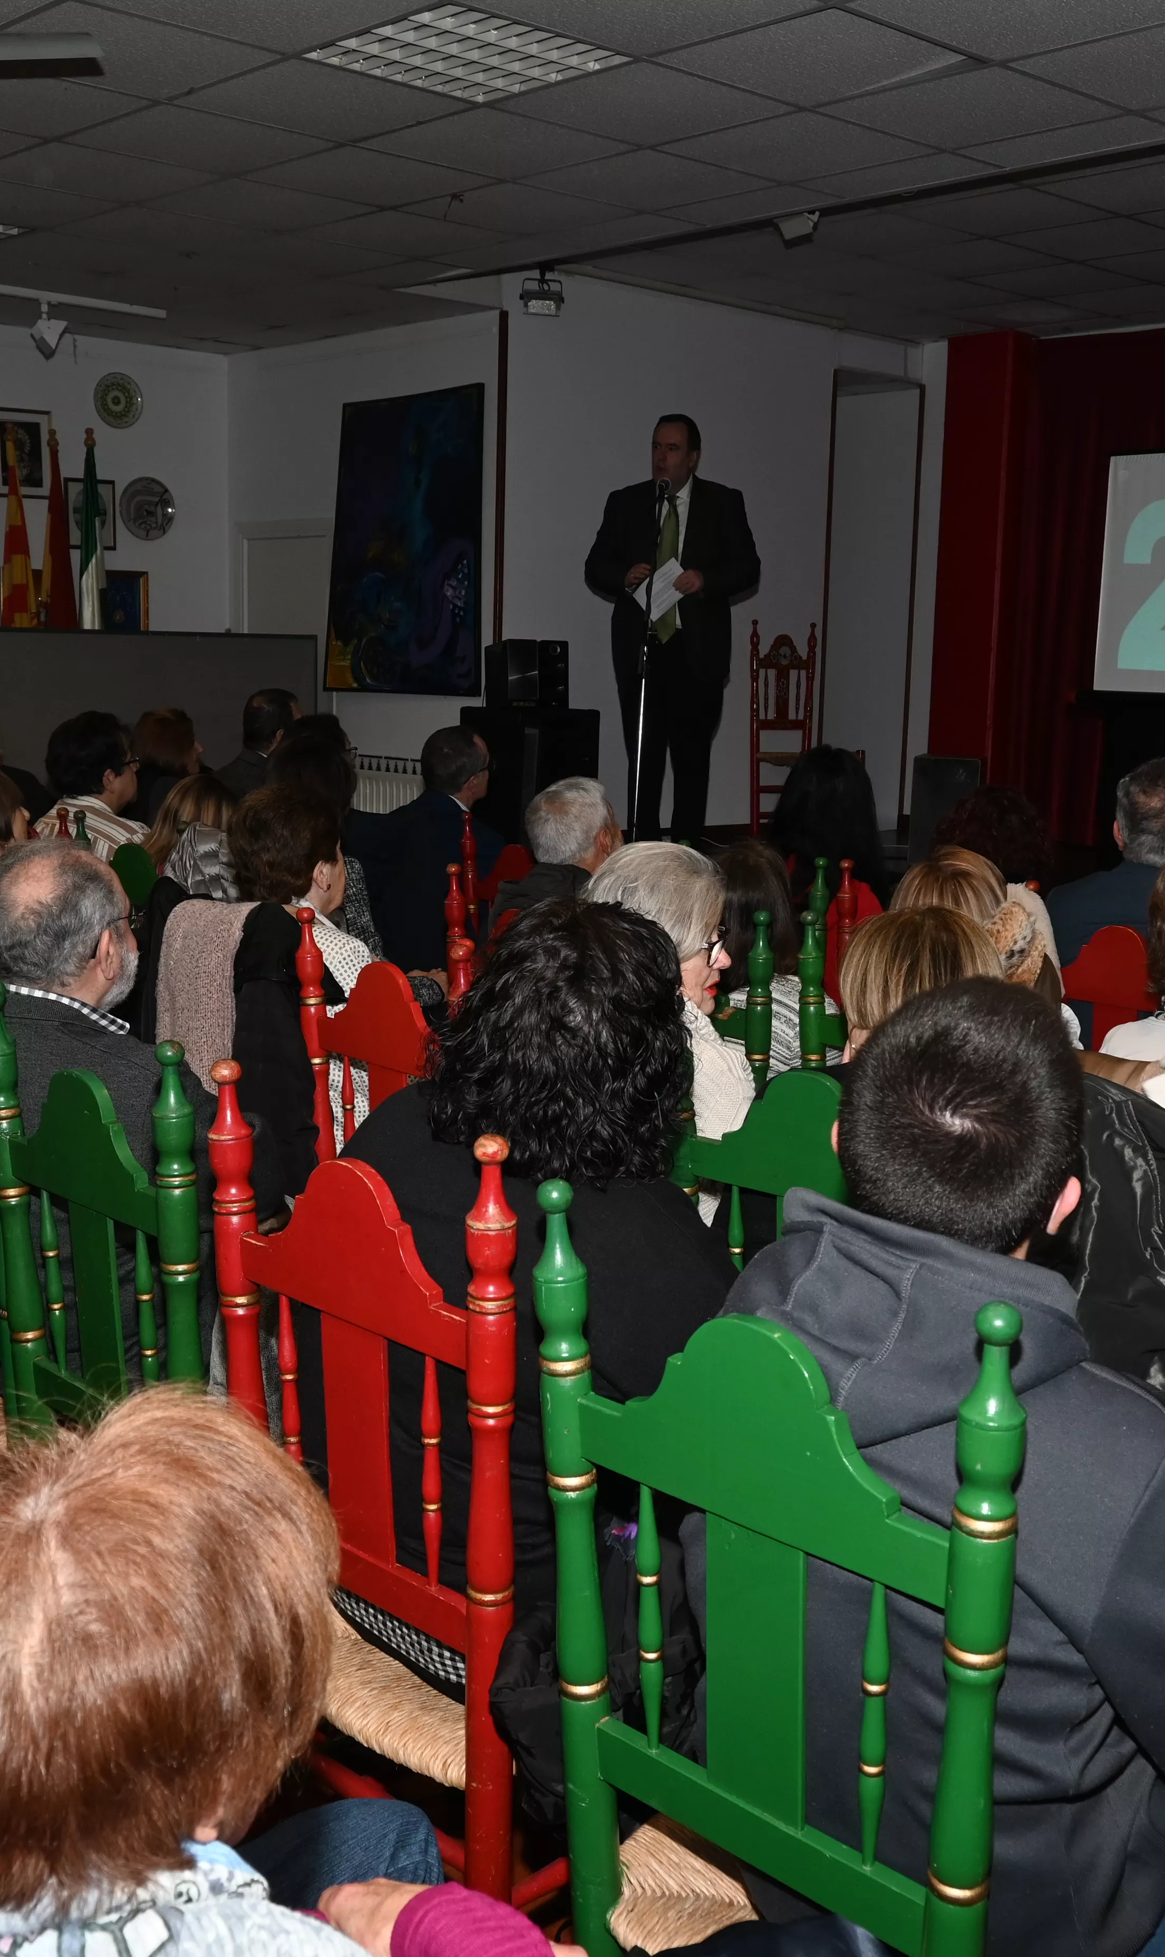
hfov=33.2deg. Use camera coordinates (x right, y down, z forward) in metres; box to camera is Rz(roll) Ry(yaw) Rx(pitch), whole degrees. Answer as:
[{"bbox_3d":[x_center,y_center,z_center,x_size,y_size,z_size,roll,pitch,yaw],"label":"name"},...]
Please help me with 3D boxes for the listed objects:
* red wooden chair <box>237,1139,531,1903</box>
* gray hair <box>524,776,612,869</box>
[{"bbox_3d":[-0.097,0.636,2.189,0.467,1.091,0.490,-8,13,-43],"label":"red wooden chair"},{"bbox_3d":[-0.026,-0.327,4.070,0.170,0.200,0.200,9,13,39],"label":"gray hair"}]

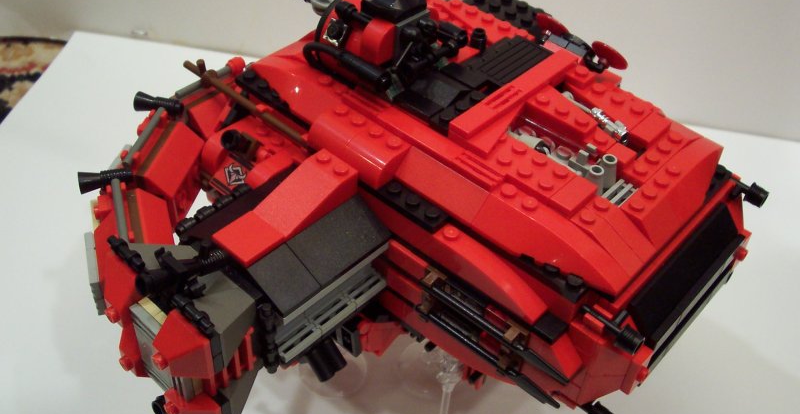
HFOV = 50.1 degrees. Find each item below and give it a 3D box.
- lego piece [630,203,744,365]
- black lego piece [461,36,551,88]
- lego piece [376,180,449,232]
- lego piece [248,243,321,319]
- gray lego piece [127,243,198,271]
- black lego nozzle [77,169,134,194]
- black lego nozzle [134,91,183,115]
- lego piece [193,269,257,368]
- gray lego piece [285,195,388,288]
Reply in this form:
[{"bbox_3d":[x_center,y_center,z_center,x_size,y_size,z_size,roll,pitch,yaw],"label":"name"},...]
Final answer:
[{"bbox_3d":[0.095,0.024,0.281,0.014,0.021,0.064,33,50,27],"label":"lego piece"},{"bbox_3d":[0.039,-0.052,0.311,0.021,0.005,0.032,33,50,27],"label":"black lego piece"},{"bbox_3d":[0.004,-0.001,0.275,0.024,0.005,0.008,33,50,27],"label":"lego piece"},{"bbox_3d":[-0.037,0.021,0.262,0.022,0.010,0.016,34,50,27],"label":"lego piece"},{"bbox_3d":[-0.071,0.016,0.267,0.016,0.016,0.018,36,52,29],"label":"gray lego piece"},{"bbox_3d":[-0.098,-0.009,0.286,0.017,0.009,0.008,-11,46,-16],"label":"black lego nozzle"},{"bbox_3d":[-0.089,-0.037,0.318,0.017,0.010,0.008,7,43,2],"label":"black lego nozzle"},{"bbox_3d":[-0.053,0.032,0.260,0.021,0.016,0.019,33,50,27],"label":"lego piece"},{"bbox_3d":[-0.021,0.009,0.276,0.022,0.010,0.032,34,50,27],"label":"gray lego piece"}]

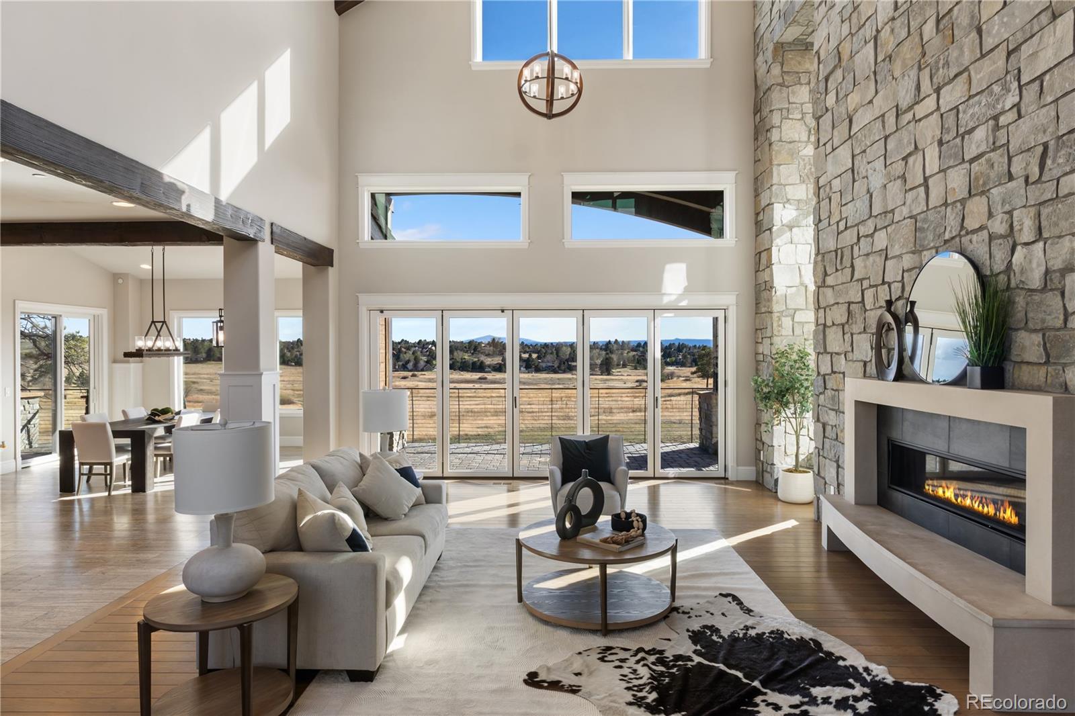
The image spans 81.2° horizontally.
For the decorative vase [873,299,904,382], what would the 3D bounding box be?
[{"bbox_3d":[2.711,-0.136,4.812,0.075,0.625,0.350,0,1,1],"label":"decorative vase"}]

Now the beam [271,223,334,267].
[{"bbox_3d":[-2.855,-1.314,7.447,0.235,0.238,1.780,0,1,1],"label":"beam"}]

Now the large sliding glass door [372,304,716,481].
[{"bbox_3d":[0.113,0.479,8.654,4.980,2.385,0.140,0,1,1],"label":"large sliding glass door"}]

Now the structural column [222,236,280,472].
[{"bbox_3d":[-2.983,0.249,6.509,0.430,2.890,0.430,0,1,1],"label":"structural column"}]

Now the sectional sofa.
[{"bbox_3d":[-1.276,1.226,4.405,1.000,0.970,2.215,0,1,1],"label":"sectional sofa"}]

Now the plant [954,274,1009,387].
[{"bbox_3d":[2.682,-0.151,3.787,0.275,0.673,0.280,0,1,1],"label":"plant"}]

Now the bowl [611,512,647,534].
[{"bbox_3d":[0.680,1.214,4.647,0.260,0.090,0.260,0,1,1],"label":"bowl"}]

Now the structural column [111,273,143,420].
[{"bbox_3d":[-7.523,0.078,11.491,0.380,3.150,0.380,0,1,1],"label":"structural column"}]

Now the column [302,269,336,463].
[{"bbox_3d":[-2.939,0.236,8.499,0.375,2.880,0.350,0,1,1],"label":"column"}]

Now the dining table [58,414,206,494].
[{"bbox_3d":[-5.411,1.290,8.991,1.087,0.768,2.300,0,1,1],"label":"dining table"}]

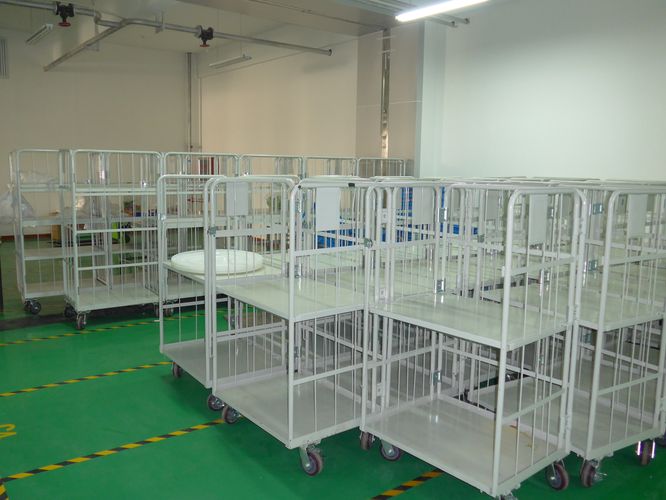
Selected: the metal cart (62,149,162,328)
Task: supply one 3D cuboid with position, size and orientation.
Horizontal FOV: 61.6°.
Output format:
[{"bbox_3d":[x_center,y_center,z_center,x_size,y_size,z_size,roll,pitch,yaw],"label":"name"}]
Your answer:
[{"bbox_3d":[-2.219,-0.126,5.626,0.815,1.698,0.613,-5,10,-36],"label":"metal cart"}]

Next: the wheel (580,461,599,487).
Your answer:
[{"bbox_3d":[1.295,1.133,2.817,0.052,0.132,0.127,8,11,41],"label":"wheel"}]

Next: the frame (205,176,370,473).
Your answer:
[{"bbox_3d":[-0.213,0.360,3.183,0.633,1.502,0.822,-5,10,-38],"label":"frame"}]

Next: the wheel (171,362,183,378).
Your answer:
[{"bbox_3d":[-1.171,0.894,4.177,0.050,0.127,0.127,1,8,0],"label":"wheel"}]

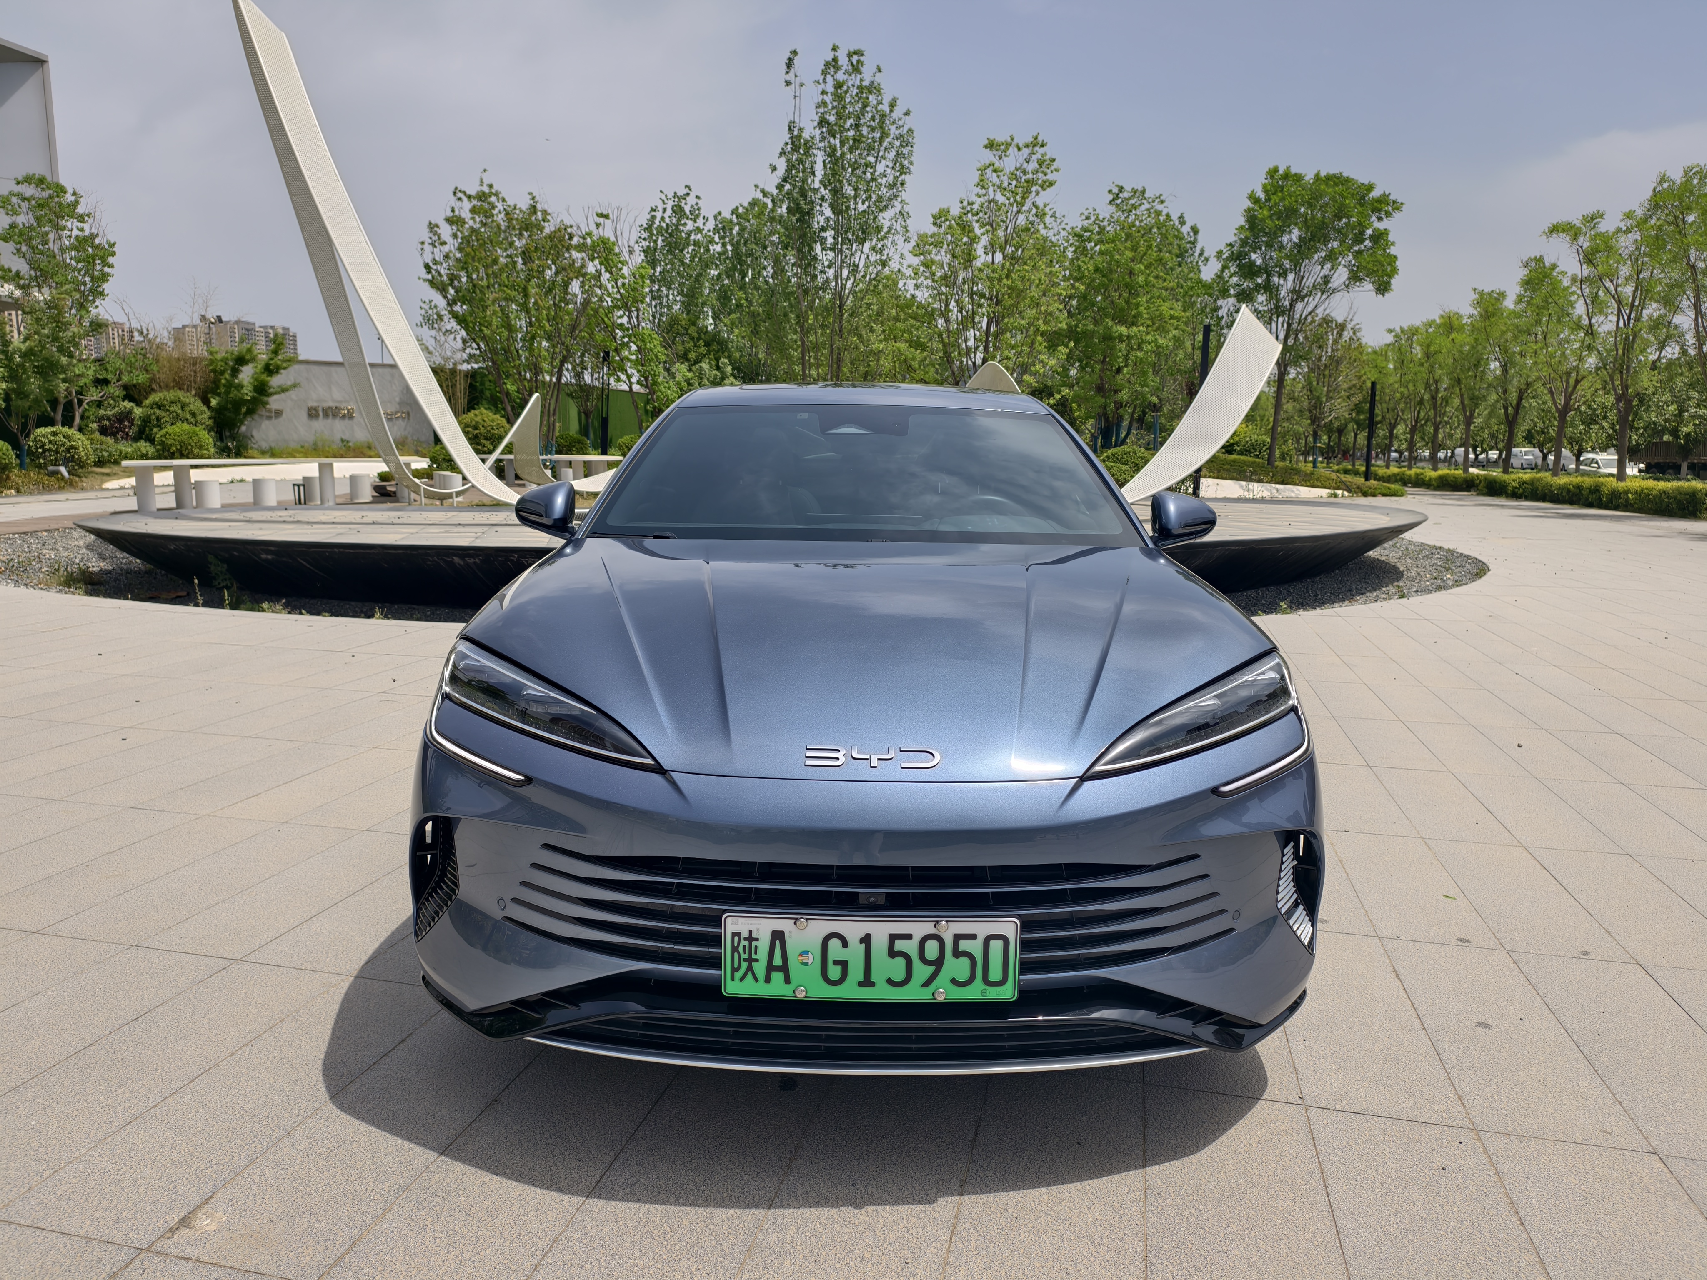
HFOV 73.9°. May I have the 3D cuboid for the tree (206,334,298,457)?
[{"bbox_3d":[-18.195,-7.419,34.276,2.503,3.631,2.700,-4,11,-27],"label":"tree"}]

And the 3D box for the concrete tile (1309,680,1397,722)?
[{"bbox_3d":[2.539,0.318,5.812,0.304,0.030,0.878,3,10,13],"label":"concrete tile"}]

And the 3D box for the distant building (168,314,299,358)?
[{"bbox_3d":[-417.361,-174.905,771.814,70.000,82.200,32.000,-7,12,-39],"label":"distant building"}]

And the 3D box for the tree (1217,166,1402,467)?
[{"bbox_3d":[12.929,-8.968,32.416,5.400,8.674,5.200,1,10,0],"label":"tree"}]

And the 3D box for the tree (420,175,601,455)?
[{"bbox_3d":[-10.415,-9.535,34.410,5.276,8.662,5.200,-2,10,-16],"label":"tree"}]

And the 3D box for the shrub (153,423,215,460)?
[{"bbox_3d":[-18.629,-5.491,31.562,1.508,1.061,1.700,-5,11,-30],"label":"shrub"}]

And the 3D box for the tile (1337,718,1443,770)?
[{"bbox_3d":[2.363,0.473,5.034,0.306,0.040,0.891,3,10,13],"label":"tile"}]

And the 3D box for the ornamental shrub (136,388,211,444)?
[{"bbox_3d":[-19.767,-6.385,32.934,1.934,1.789,2.100,-5,11,-30],"label":"ornamental shrub"}]

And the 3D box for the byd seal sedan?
[{"bbox_3d":[0.023,-0.190,4.197,1.910,1.495,4.970,1,10,0],"label":"byd seal sedan"}]

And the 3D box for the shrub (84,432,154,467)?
[{"bbox_3d":[-19.814,-5.128,30.611,1.577,0.924,1.500,-5,11,-32],"label":"shrub"}]

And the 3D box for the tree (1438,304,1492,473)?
[{"bbox_3d":[20.562,-8.174,38.321,2.000,6.098,2.400,1,10,0],"label":"tree"}]

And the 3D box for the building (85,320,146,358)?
[{"bbox_3d":[-490.299,-171.681,756.572,30.000,79.300,20.000,-7,12,-39],"label":"building"}]

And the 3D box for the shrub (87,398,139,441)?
[{"bbox_3d":[-22.121,-6.520,33.929,1.411,1.334,1.600,-5,11,-32],"label":"shrub"}]

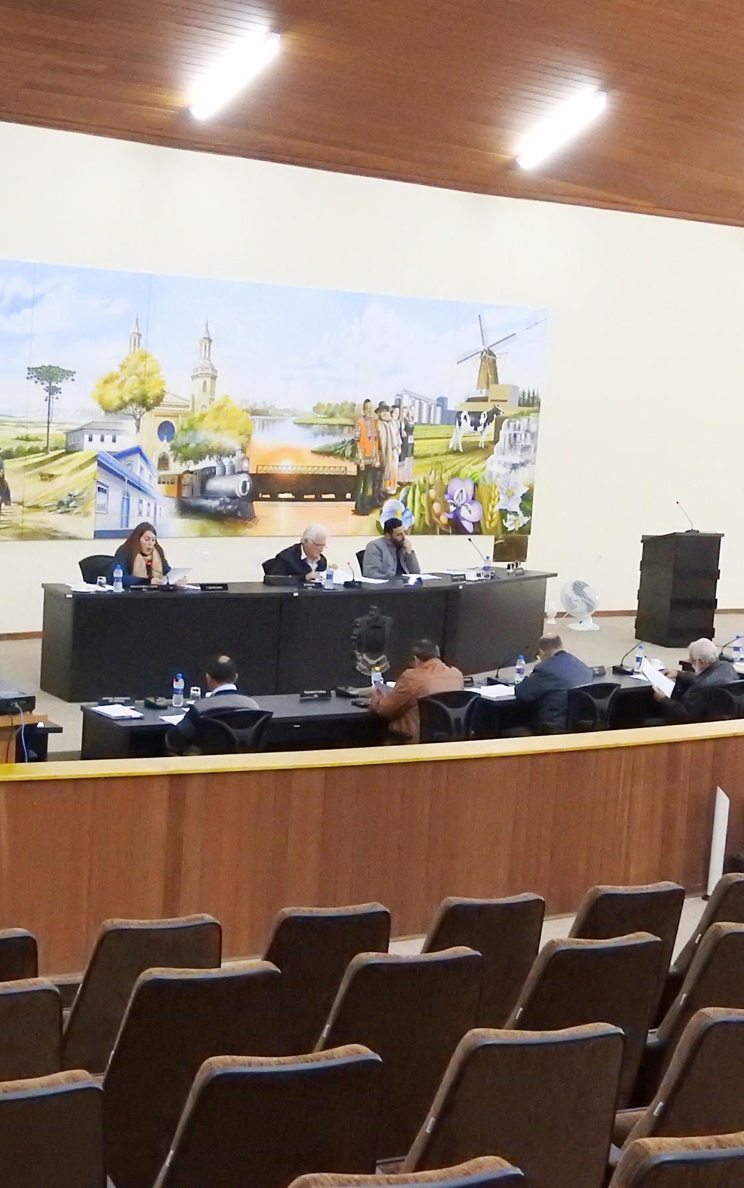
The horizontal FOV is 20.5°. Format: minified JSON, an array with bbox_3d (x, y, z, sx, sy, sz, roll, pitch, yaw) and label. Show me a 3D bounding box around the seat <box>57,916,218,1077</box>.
[{"bbox_3d":[-0.747,1.364,6.128,0.540,0.970,0.640,1,7,-25],"label":"seat"}]

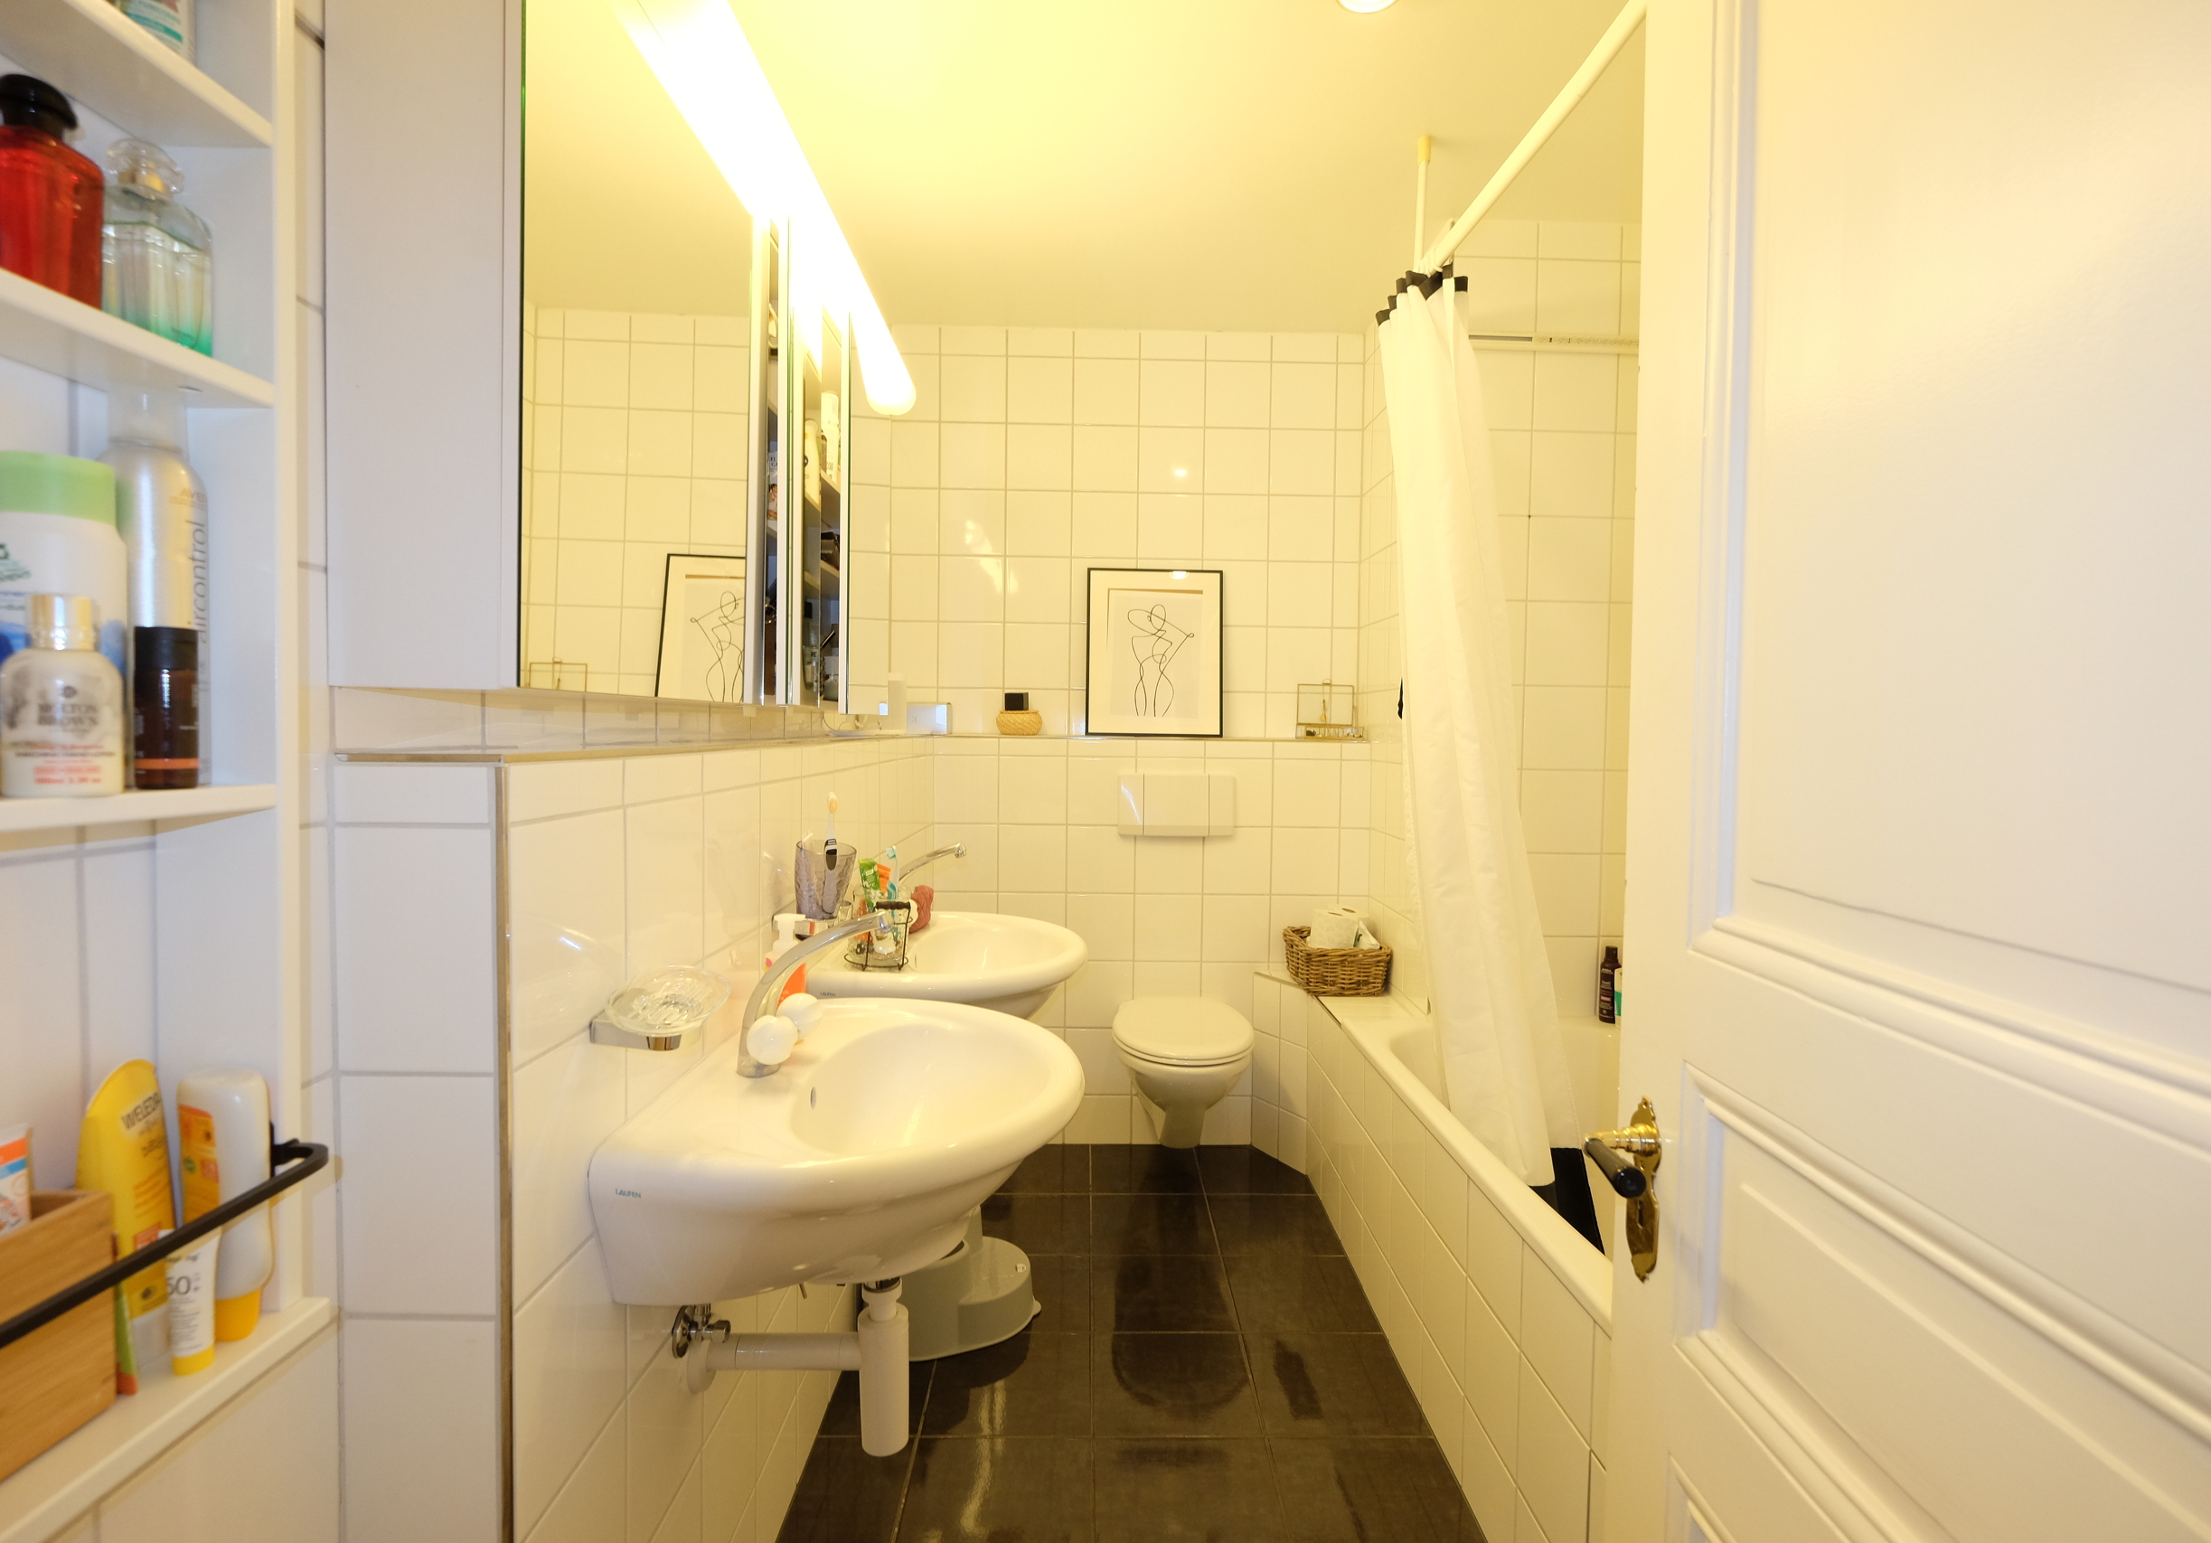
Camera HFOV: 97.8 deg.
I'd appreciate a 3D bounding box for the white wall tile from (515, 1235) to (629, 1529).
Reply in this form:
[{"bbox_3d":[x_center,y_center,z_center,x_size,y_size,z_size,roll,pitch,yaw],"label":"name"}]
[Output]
[{"bbox_3d":[-0.487,0.538,0.880,0.011,0.197,0.190,1,3,-1],"label":"white wall tile"}]

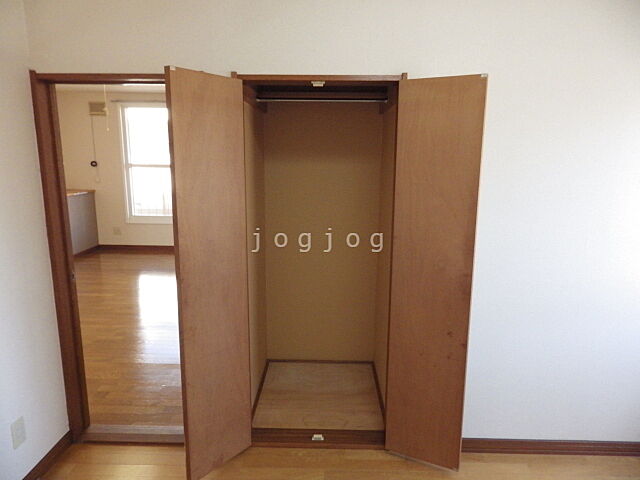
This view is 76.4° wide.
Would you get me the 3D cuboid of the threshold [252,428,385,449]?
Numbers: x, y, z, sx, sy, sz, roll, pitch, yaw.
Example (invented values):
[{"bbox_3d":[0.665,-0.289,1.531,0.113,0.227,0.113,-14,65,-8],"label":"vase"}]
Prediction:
[{"bbox_3d":[-0.009,1.056,2.160,0.695,0.035,0.112,1,11,1],"label":"threshold"}]

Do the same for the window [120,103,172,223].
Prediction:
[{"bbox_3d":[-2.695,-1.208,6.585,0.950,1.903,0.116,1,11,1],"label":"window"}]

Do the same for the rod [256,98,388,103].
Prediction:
[{"bbox_3d":[0.014,-0.769,2.250,0.726,0.025,0.025,1,11,1],"label":"rod"}]

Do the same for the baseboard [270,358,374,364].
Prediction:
[{"bbox_3d":[0.001,0.883,2.946,0.768,0.022,0.015,1,11,1],"label":"baseboard"}]

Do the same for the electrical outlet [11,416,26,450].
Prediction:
[{"bbox_3d":[-1.305,0.838,1.768,0.009,0.116,0.071,1,11,1],"label":"electrical outlet"}]

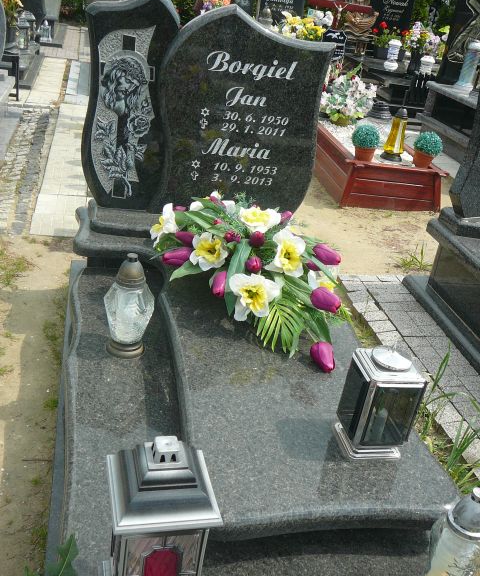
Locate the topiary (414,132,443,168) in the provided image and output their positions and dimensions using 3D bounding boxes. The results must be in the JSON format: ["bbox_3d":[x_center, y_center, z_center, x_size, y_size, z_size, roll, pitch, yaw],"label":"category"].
[{"bbox_3d":[1.260,-0.927,4.413,0.190,0.262,0.190,2,28,-13],"label":"topiary"}]

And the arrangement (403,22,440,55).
[{"bbox_3d":[2.008,-2.760,7.159,0.420,0.360,0.340,2,28,-13],"label":"arrangement"}]

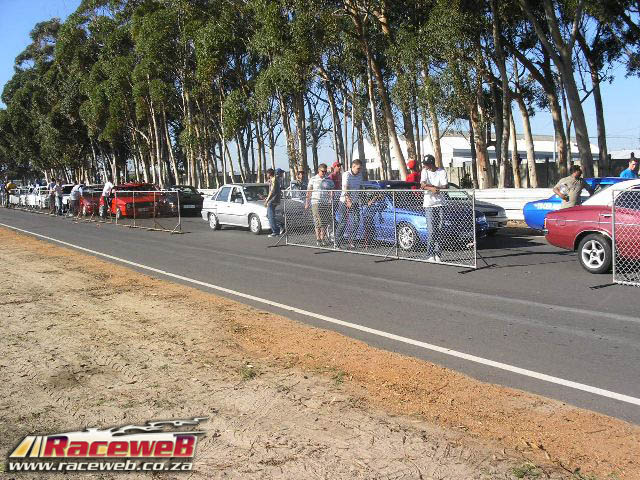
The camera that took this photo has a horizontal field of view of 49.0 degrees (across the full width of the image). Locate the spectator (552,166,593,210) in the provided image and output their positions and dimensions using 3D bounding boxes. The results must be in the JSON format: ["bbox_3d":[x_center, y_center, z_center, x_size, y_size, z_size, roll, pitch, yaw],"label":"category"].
[{"bbox_3d":[4.639,-0.601,13.006,0.600,1.600,0.600,-3,6,-18],"label":"spectator"}]

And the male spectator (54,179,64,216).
[{"bbox_3d":[-12.214,-1.990,32.788,0.400,1.770,0.500,-3,5,-11],"label":"male spectator"}]

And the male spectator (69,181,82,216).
[{"bbox_3d":[-11.550,-1.974,33.143,0.550,1.680,0.520,-3,5,-37],"label":"male spectator"}]

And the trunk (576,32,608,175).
[{"bbox_3d":[9.614,-4.003,24.797,1.000,6.900,0.600,0,4,0],"label":"trunk"}]

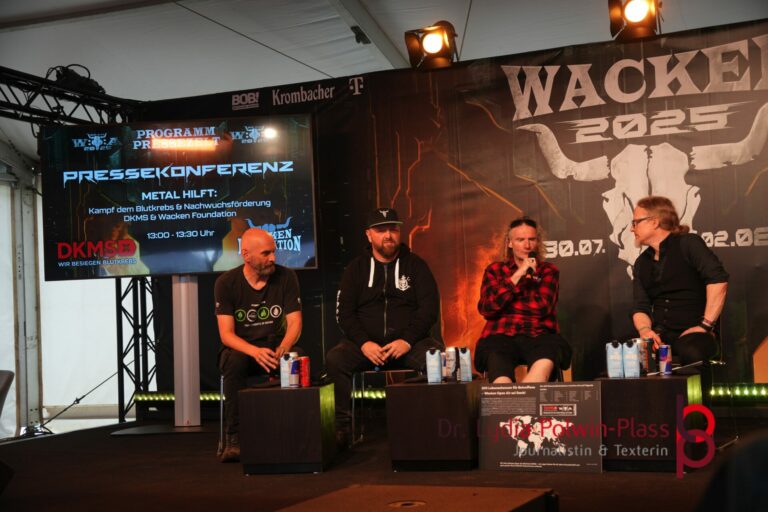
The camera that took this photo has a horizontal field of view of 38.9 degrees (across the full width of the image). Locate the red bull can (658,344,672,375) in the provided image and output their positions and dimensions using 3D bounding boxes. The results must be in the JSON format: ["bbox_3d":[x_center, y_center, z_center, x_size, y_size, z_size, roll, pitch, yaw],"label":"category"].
[{"bbox_3d":[1.257,0.464,4.850,0.053,0.135,0.053,-3,-4,6],"label":"red bull can"}]

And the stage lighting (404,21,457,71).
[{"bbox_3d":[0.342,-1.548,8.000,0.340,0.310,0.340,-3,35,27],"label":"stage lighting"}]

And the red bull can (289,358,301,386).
[{"bbox_3d":[-0.419,0.552,5.120,0.053,0.135,0.053,-3,-4,0],"label":"red bull can"}]

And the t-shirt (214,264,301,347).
[{"bbox_3d":[-0.698,0.279,6.000,0.460,0.470,0.360,-2,-5,-12],"label":"t-shirt"}]

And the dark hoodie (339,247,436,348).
[{"bbox_3d":[0.019,0.231,6.050,0.550,0.540,0.400,-2,-4,-2],"label":"dark hoodie"}]

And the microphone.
[{"bbox_3d":[0.785,0.047,5.820,0.050,0.050,0.220,2,36,3],"label":"microphone"}]

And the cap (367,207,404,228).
[{"bbox_3d":[0.005,-0.210,6.000,0.190,0.125,0.270,-2,-5,-12],"label":"cap"}]

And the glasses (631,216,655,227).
[{"bbox_3d":[1.288,-0.172,5.420,0.140,0.045,0.140,-13,-5,3],"label":"glasses"}]

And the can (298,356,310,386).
[{"bbox_3d":[-0.369,0.546,5.130,0.055,0.142,0.055,-3,-4,0],"label":"can"}]

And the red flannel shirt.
[{"bbox_3d":[0.757,0.243,6.080,0.460,0.450,0.350,-3,-4,3],"label":"red flannel shirt"}]

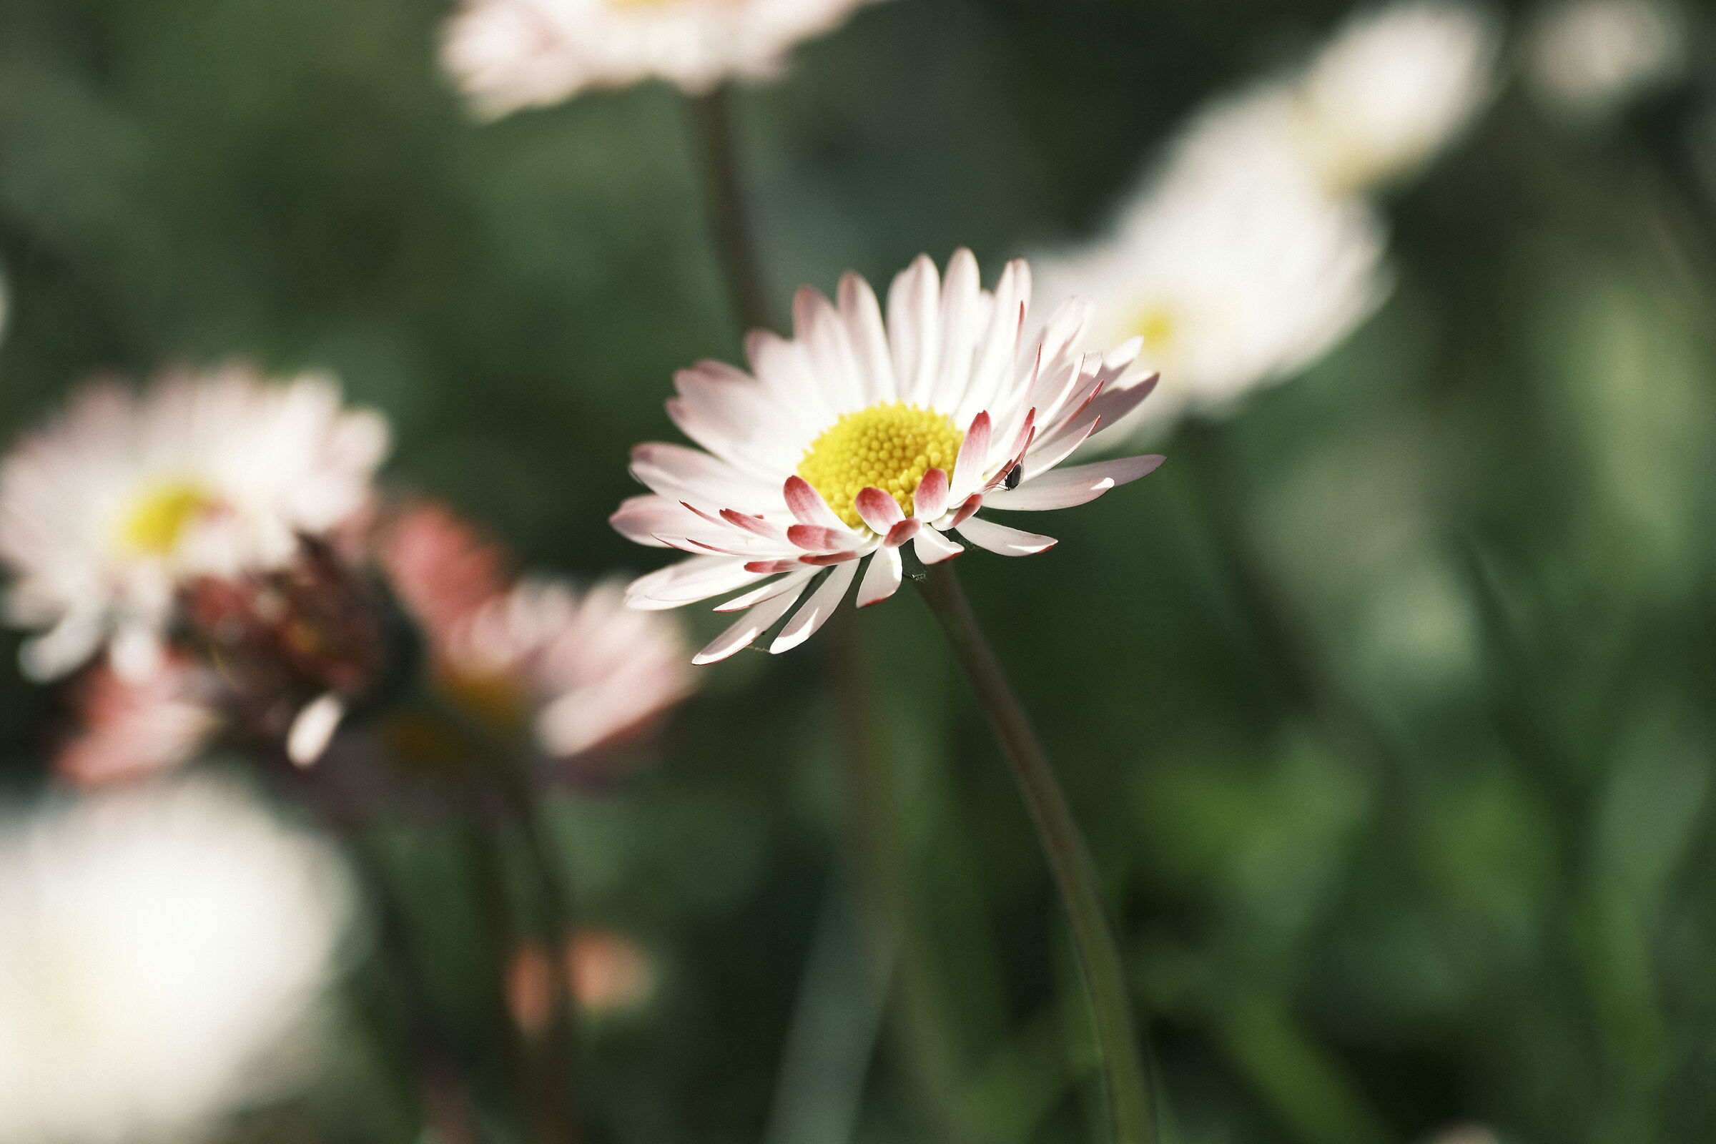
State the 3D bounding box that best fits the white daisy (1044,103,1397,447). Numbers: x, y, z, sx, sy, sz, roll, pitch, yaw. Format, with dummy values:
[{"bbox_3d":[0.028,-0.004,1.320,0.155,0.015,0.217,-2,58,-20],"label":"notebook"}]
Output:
[{"bbox_3d":[0.018,-0.015,0.960,0.019,0.007,0.019,-19,39,16],"label":"white daisy"}]

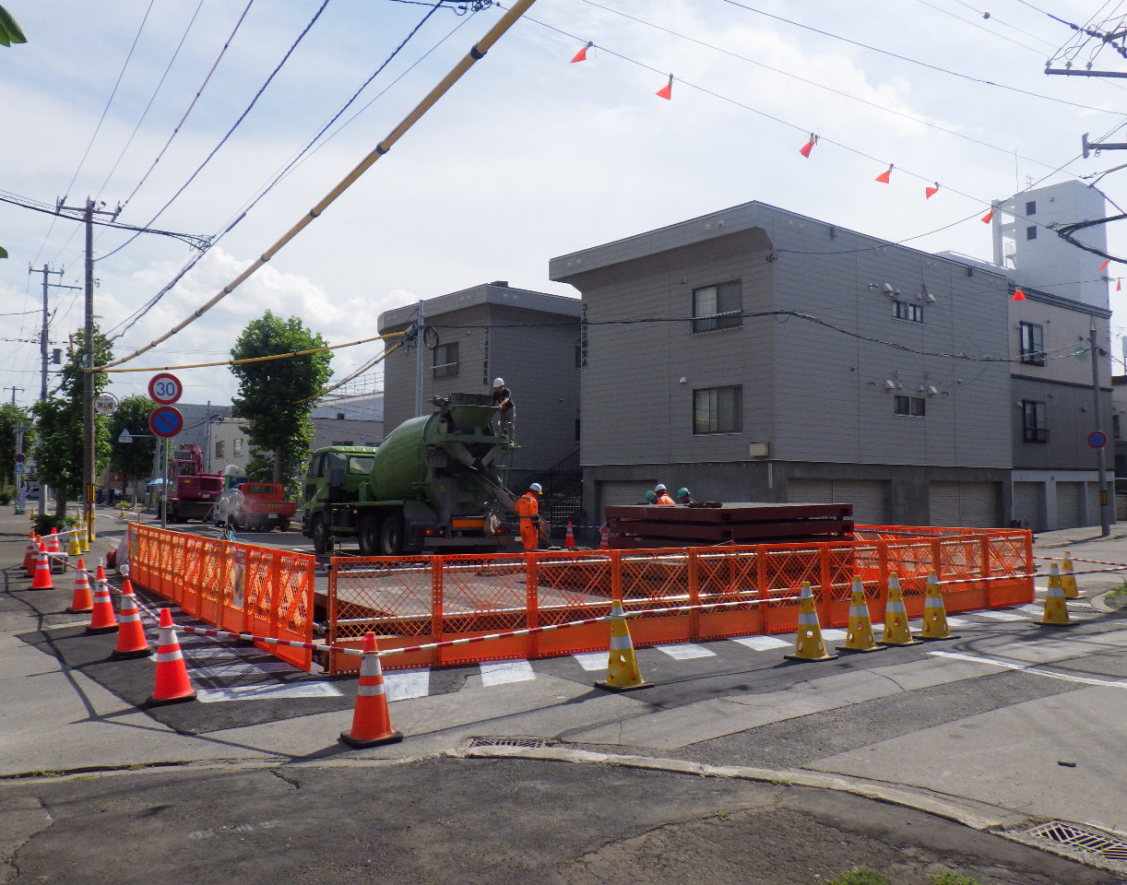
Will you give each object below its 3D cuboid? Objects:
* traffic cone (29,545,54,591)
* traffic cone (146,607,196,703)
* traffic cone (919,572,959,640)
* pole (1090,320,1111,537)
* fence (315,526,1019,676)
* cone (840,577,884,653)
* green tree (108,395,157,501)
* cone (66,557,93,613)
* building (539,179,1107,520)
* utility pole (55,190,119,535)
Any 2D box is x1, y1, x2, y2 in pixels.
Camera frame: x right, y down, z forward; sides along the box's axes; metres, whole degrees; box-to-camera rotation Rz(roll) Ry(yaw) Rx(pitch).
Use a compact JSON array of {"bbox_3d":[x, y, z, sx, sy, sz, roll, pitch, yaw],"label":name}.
[{"bbox_3d":[-7.960,1.880,14.584,0.370,0.700,0.370,1,-3,-25],"label":"traffic cone"},{"bbox_3d":[-3.101,1.649,7.484,0.380,0.700,0.380,1,-3,-20],"label":"traffic cone"},{"bbox_3d":[3.970,1.729,10.178,0.370,0.700,0.370,-2,-4,35],"label":"traffic cone"},{"bbox_3d":[17.313,-0.476,30.800,0.320,6.900,0.320,0,-3,0],"label":"pole"},{"bbox_3d":[2.270,1.660,10.920,10.050,1.010,0.100,2,-3,-30],"label":"fence"},{"bbox_3d":[2.887,1.652,9.284,0.370,0.700,0.370,-2,-4,45],"label":"cone"},{"bbox_3d":[-31.021,0.666,69.000,3.800,8.200,3.800,0,-3,0],"label":"green tree"},{"bbox_3d":[-6.418,1.895,12.684,0.370,0.700,0.370,1,-3,-20],"label":"cone"},{"bbox_3d":[11.547,-1.387,36.667,23.747,9.340,8.859,2,-3,-40],"label":"building"},{"bbox_3d":[-13.975,-2.128,28.242,1.750,10.150,0.500,2,-3,-32],"label":"utility pole"}]

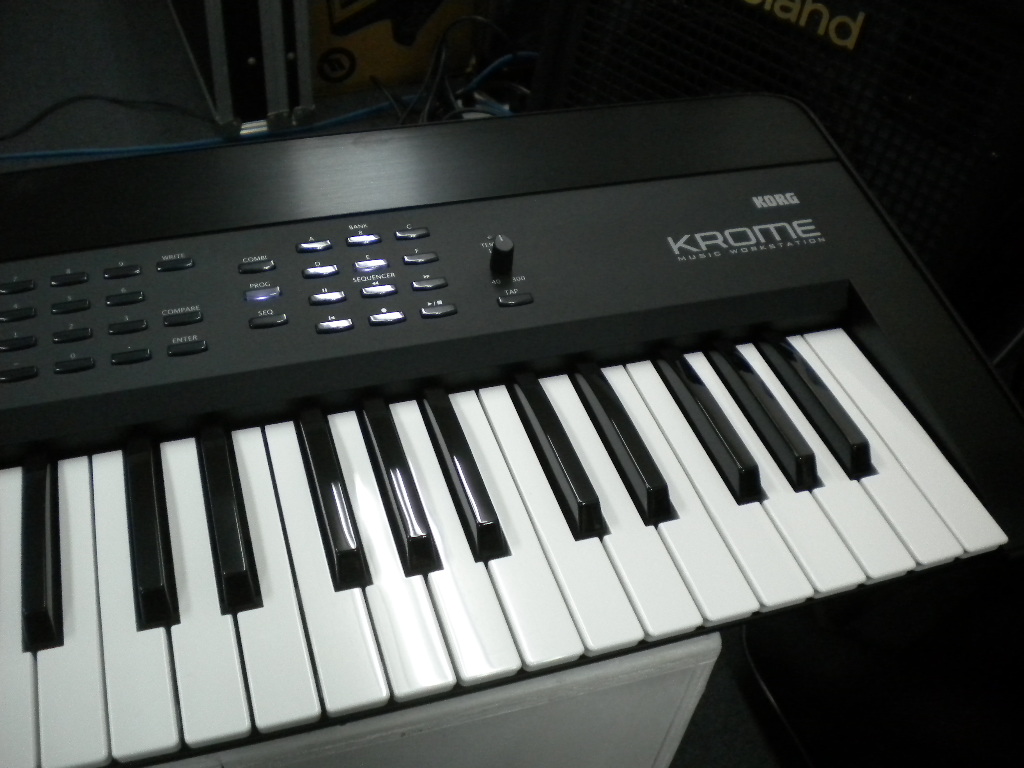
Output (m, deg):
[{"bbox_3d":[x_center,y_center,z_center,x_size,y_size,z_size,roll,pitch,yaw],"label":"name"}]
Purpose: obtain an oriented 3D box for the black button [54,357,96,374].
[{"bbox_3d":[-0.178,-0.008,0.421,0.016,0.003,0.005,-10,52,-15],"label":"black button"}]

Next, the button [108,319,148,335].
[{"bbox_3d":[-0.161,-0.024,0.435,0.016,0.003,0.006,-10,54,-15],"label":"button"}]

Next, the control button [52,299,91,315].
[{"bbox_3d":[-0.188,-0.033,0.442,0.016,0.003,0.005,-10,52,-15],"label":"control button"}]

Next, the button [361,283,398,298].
[{"bbox_3d":[-0.059,-0.041,0.461,0.015,0.003,0.005,-10,51,-15],"label":"button"}]

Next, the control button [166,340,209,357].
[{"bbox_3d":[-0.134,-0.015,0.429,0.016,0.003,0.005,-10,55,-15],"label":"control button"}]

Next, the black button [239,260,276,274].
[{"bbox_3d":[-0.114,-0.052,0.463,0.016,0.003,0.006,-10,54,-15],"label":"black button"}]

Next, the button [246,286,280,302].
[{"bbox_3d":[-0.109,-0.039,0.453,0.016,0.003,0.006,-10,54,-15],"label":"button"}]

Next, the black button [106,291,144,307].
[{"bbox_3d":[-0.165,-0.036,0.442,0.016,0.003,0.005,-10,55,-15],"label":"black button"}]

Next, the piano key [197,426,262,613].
[{"bbox_3d":[-0.111,0.045,0.400,0.010,0.014,0.093,-10,46,-15],"label":"piano key"}]

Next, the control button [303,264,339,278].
[{"bbox_3d":[-0.086,-0.050,0.466,0.015,0.003,0.005,-10,51,-15],"label":"control button"}]

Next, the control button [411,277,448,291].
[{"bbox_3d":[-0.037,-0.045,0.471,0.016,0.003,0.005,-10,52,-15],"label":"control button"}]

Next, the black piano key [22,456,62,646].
[{"bbox_3d":[-0.171,0.057,0.377,0.010,0.012,0.085,-10,45,-15],"label":"black piano key"}]

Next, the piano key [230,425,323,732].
[{"bbox_3d":[-0.095,0.068,0.389,0.022,0.010,0.140,-10,46,-15],"label":"piano key"}]

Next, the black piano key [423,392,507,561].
[{"bbox_3d":[-0.020,0.032,0.417,0.011,0.013,0.087,-10,45,-15],"label":"black piano key"}]

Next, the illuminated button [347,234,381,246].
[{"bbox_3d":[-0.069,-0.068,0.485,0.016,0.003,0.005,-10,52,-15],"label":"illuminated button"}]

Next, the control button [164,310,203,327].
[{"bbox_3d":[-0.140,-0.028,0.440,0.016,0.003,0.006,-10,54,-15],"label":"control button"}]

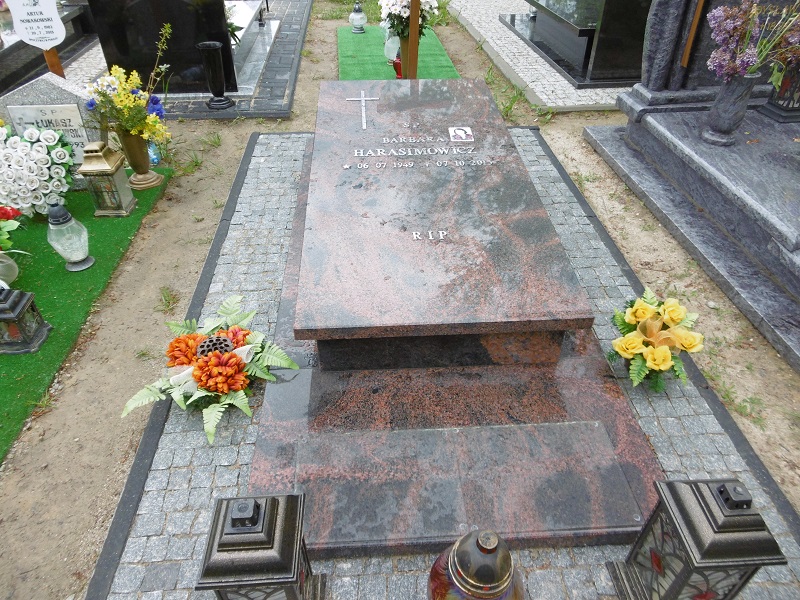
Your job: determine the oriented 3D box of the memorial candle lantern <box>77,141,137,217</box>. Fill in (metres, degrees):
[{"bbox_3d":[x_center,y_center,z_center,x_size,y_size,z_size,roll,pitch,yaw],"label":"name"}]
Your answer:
[{"bbox_3d":[-1.282,-0.539,2.413,0.152,0.315,0.156,0,38,0],"label":"memorial candle lantern"}]

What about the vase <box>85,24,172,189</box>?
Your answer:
[{"bbox_3d":[-1.175,-0.856,2.503,0.439,0.702,0.342,-2,38,-3],"label":"vase"}]

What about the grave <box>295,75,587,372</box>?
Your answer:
[{"bbox_3d":[0.070,-0.430,2.183,0.812,0.336,1.702,-2,38,-3],"label":"grave"}]

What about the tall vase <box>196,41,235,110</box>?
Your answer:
[{"bbox_3d":[-1.143,-1.383,3.421,0.177,0.354,0.177,-2,38,-3],"label":"tall vase"}]

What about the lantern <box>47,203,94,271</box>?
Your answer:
[{"bbox_3d":[-1.245,-0.246,2.087,0.129,0.260,0.129,-2,38,-3],"label":"lantern"}]

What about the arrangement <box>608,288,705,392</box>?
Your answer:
[{"bbox_3d":[0.756,0.110,1.683,0.287,0.189,0.305,-2,38,-3],"label":"arrangement"}]

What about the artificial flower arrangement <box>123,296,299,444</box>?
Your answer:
[{"bbox_3d":[-0.529,0.167,1.618,0.451,0.165,0.500,-2,38,-3],"label":"artificial flower arrangement"}]

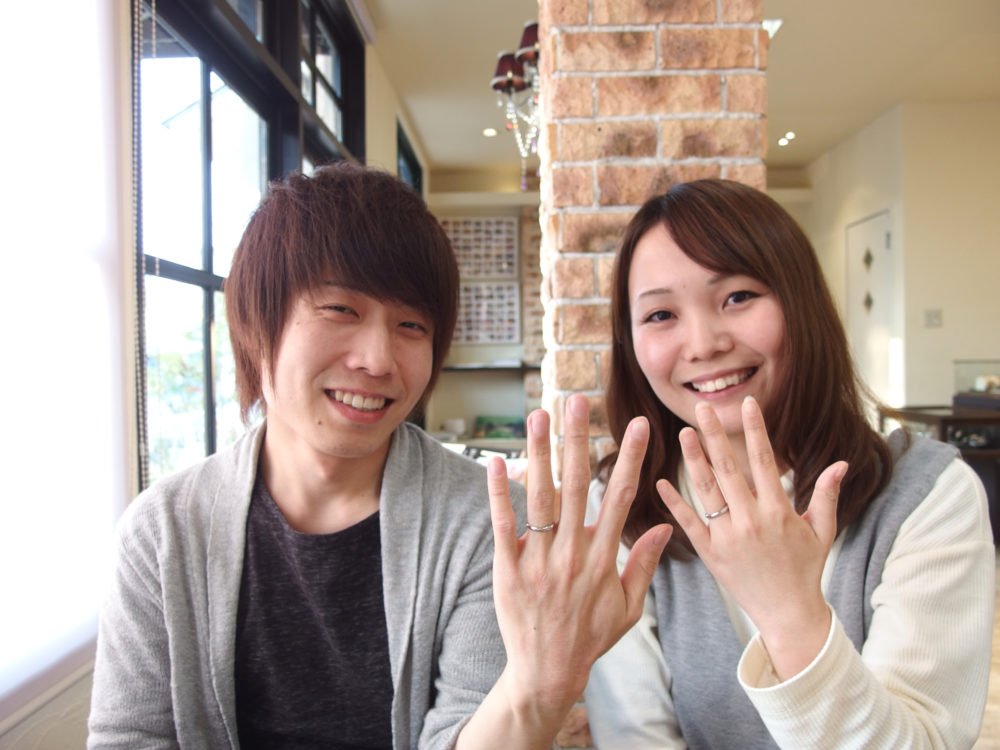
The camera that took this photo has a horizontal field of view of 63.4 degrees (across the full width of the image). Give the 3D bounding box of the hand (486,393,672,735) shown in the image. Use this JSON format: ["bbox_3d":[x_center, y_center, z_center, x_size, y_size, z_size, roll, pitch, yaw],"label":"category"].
[{"bbox_3d":[0.053,0.126,0.540,0.122,0.225,0.065,5,6,0],"label":"hand"}]

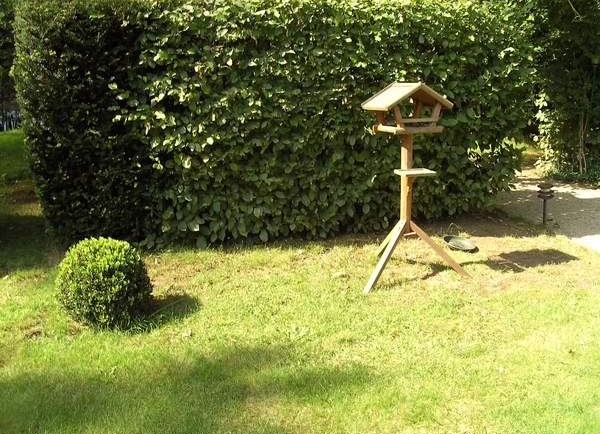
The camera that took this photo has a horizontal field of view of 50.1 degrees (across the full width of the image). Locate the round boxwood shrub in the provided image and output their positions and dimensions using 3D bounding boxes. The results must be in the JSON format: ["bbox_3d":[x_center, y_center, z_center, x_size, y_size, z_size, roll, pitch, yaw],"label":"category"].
[{"bbox_3d":[-1.145,0.363,3.780,0.545,0.485,0.545,-1,14,0],"label":"round boxwood shrub"}]

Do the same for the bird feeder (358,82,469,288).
[{"bbox_3d":[0.662,-0.264,4.420,0.806,1.316,0.704,-7,15,-21],"label":"bird feeder"}]

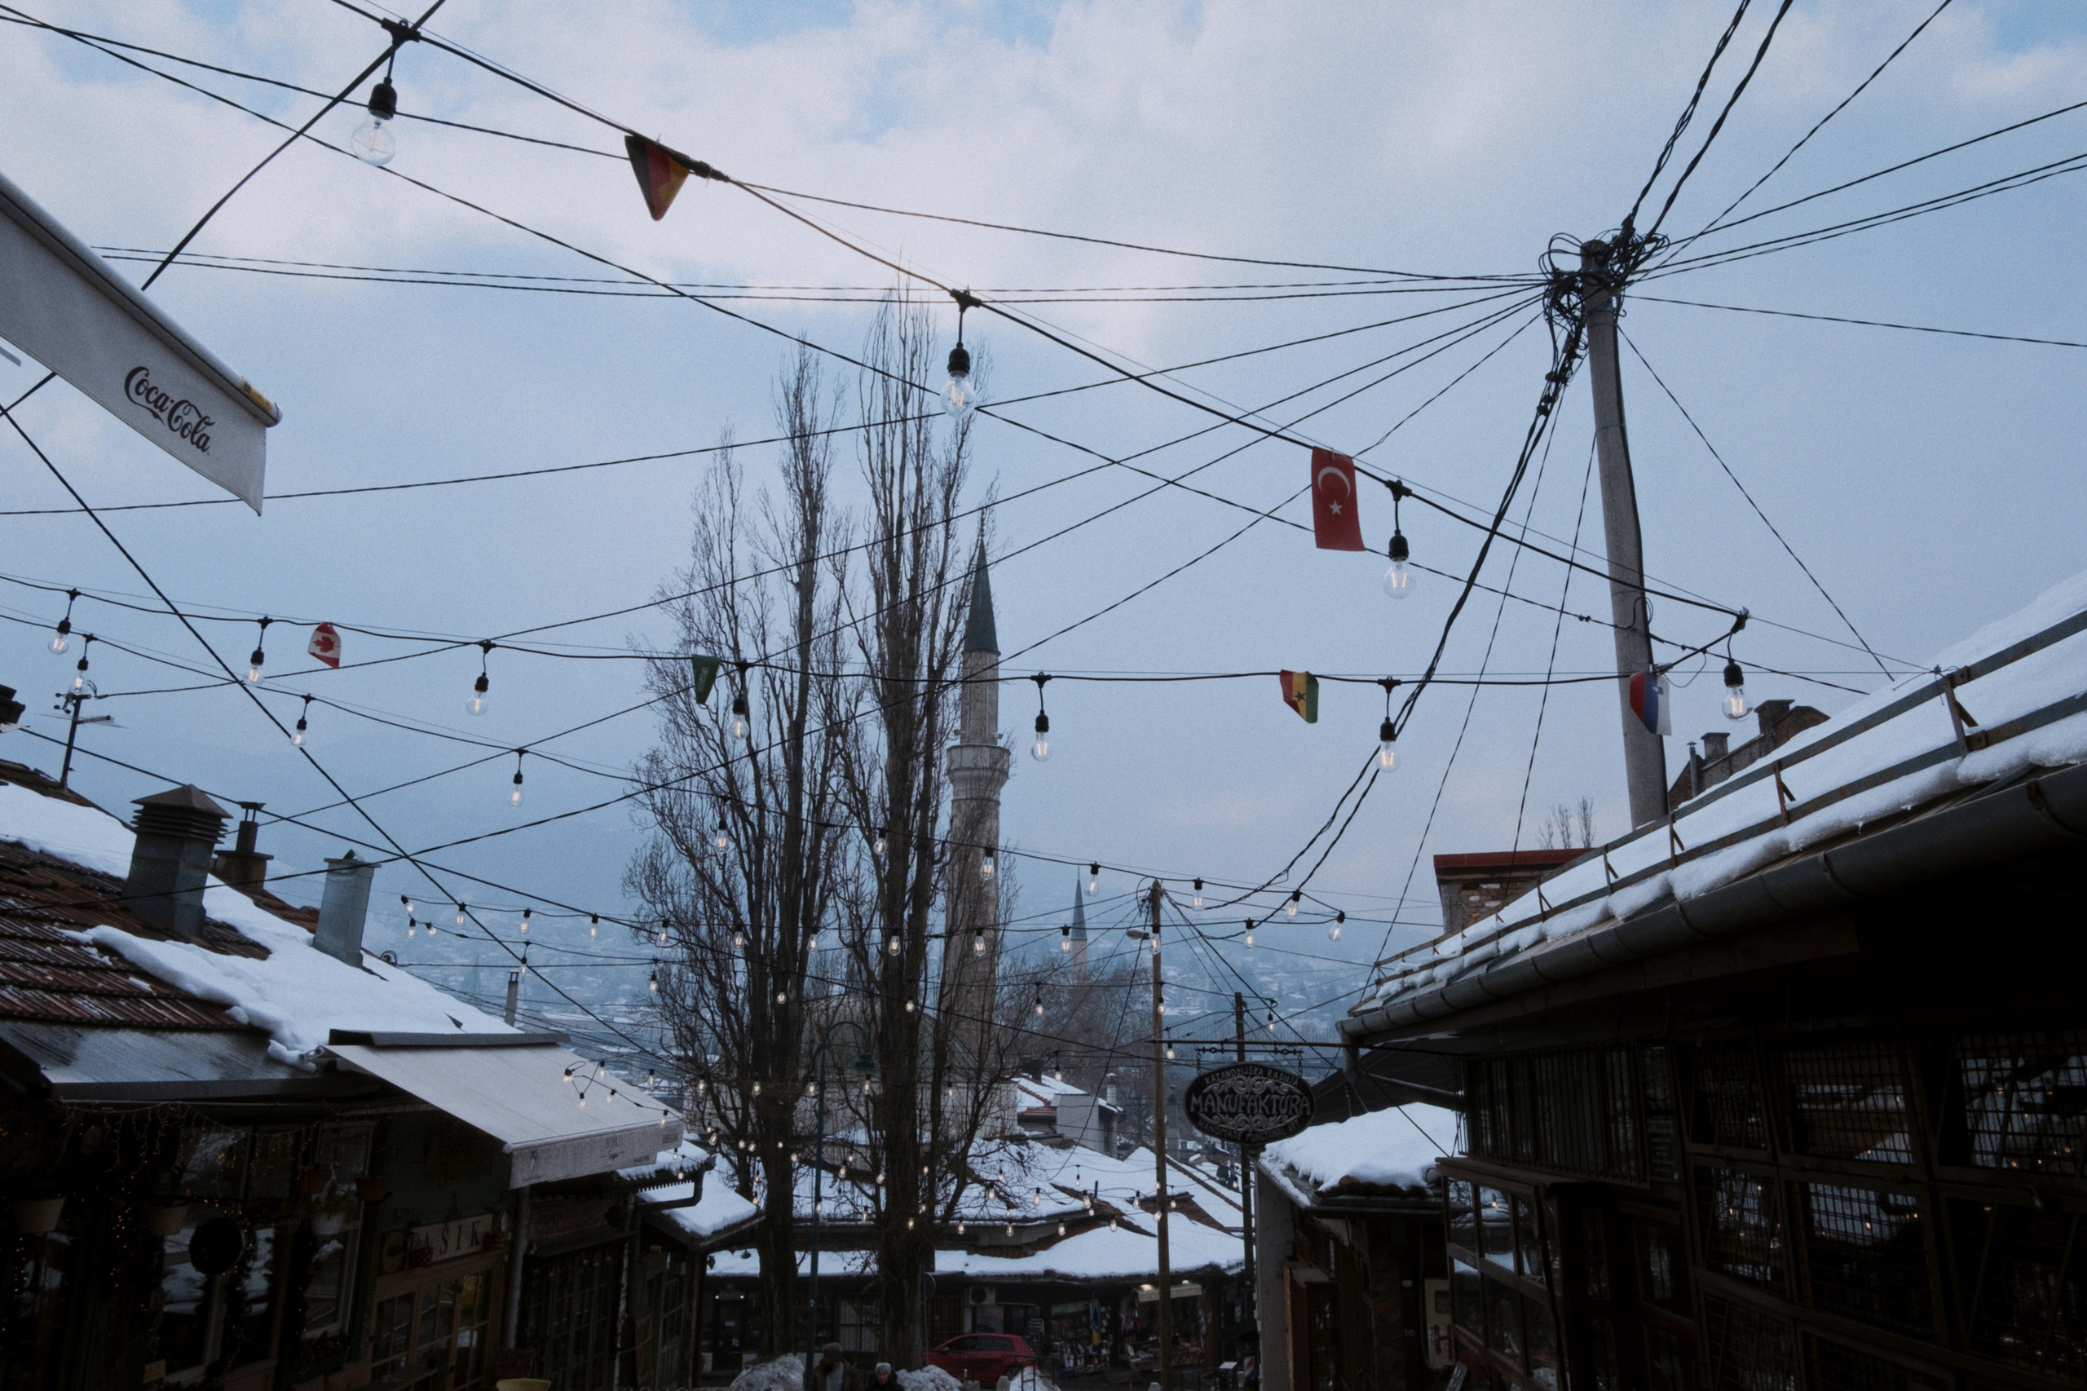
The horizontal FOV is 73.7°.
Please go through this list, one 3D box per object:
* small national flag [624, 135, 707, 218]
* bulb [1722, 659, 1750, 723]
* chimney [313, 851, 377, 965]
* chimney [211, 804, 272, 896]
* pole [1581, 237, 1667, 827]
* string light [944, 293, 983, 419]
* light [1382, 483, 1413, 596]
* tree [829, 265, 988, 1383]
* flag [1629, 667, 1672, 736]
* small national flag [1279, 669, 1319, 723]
[{"bbox_3d":[-0.624,-0.845,2.270,0.115,0.150,0.040,-1,-16,5],"label":"small national flag"},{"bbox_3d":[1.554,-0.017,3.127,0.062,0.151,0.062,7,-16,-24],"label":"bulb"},{"bbox_3d":[-6.212,1.905,12.400,0.320,1.000,0.320,-1,-16,2],"label":"chimney"},{"bbox_3d":[-8.516,1.649,14.800,0.390,0.970,0.390,-1,-16,2],"label":"chimney"},{"bbox_3d":[4.428,0.757,10.182,0.250,9.300,0.250,1,-15,2],"label":"pole"},{"bbox_3d":[-0.144,-0.602,2.457,0.066,0.252,0.062,1,-14,0],"label":"string light"},{"bbox_3d":[0.709,-0.310,2.780,0.062,0.250,0.062,0,-16,0],"label":"light"},{"bbox_3d":[-2.776,1.922,29.425,3.800,23.500,3.700,1,-14,0],"label":"tree"},{"bbox_3d":[1.506,0.018,3.460,0.110,0.170,0.045,-4,-15,17],"label":"flag"},{"bbox_3d":[0.690,0.004,3.750,0.105,0.147,0.035,-5,-16,17],"label":"small national flag"}]

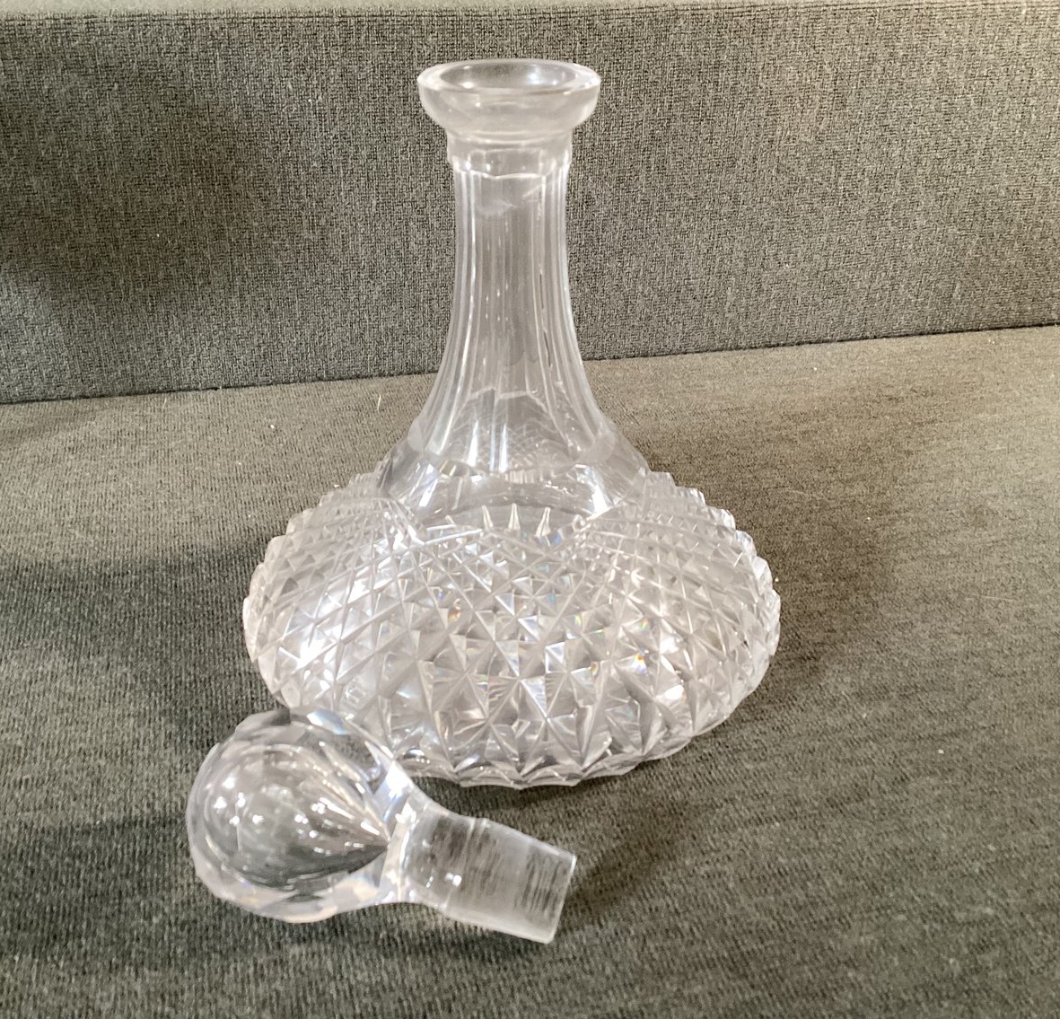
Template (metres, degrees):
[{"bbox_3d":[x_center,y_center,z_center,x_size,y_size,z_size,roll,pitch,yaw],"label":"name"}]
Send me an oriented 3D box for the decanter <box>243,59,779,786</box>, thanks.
[{"bbox_3d":[-0.006,-0.038,0.388,0.185,0.191,0.185,0,31,0],"label":"decanter"}]

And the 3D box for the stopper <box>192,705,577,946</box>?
[{"bbox_3d":[-0.040,0.086,0.320,0.102,0.055,0.055,17,32,3],"label":"stopper"}]

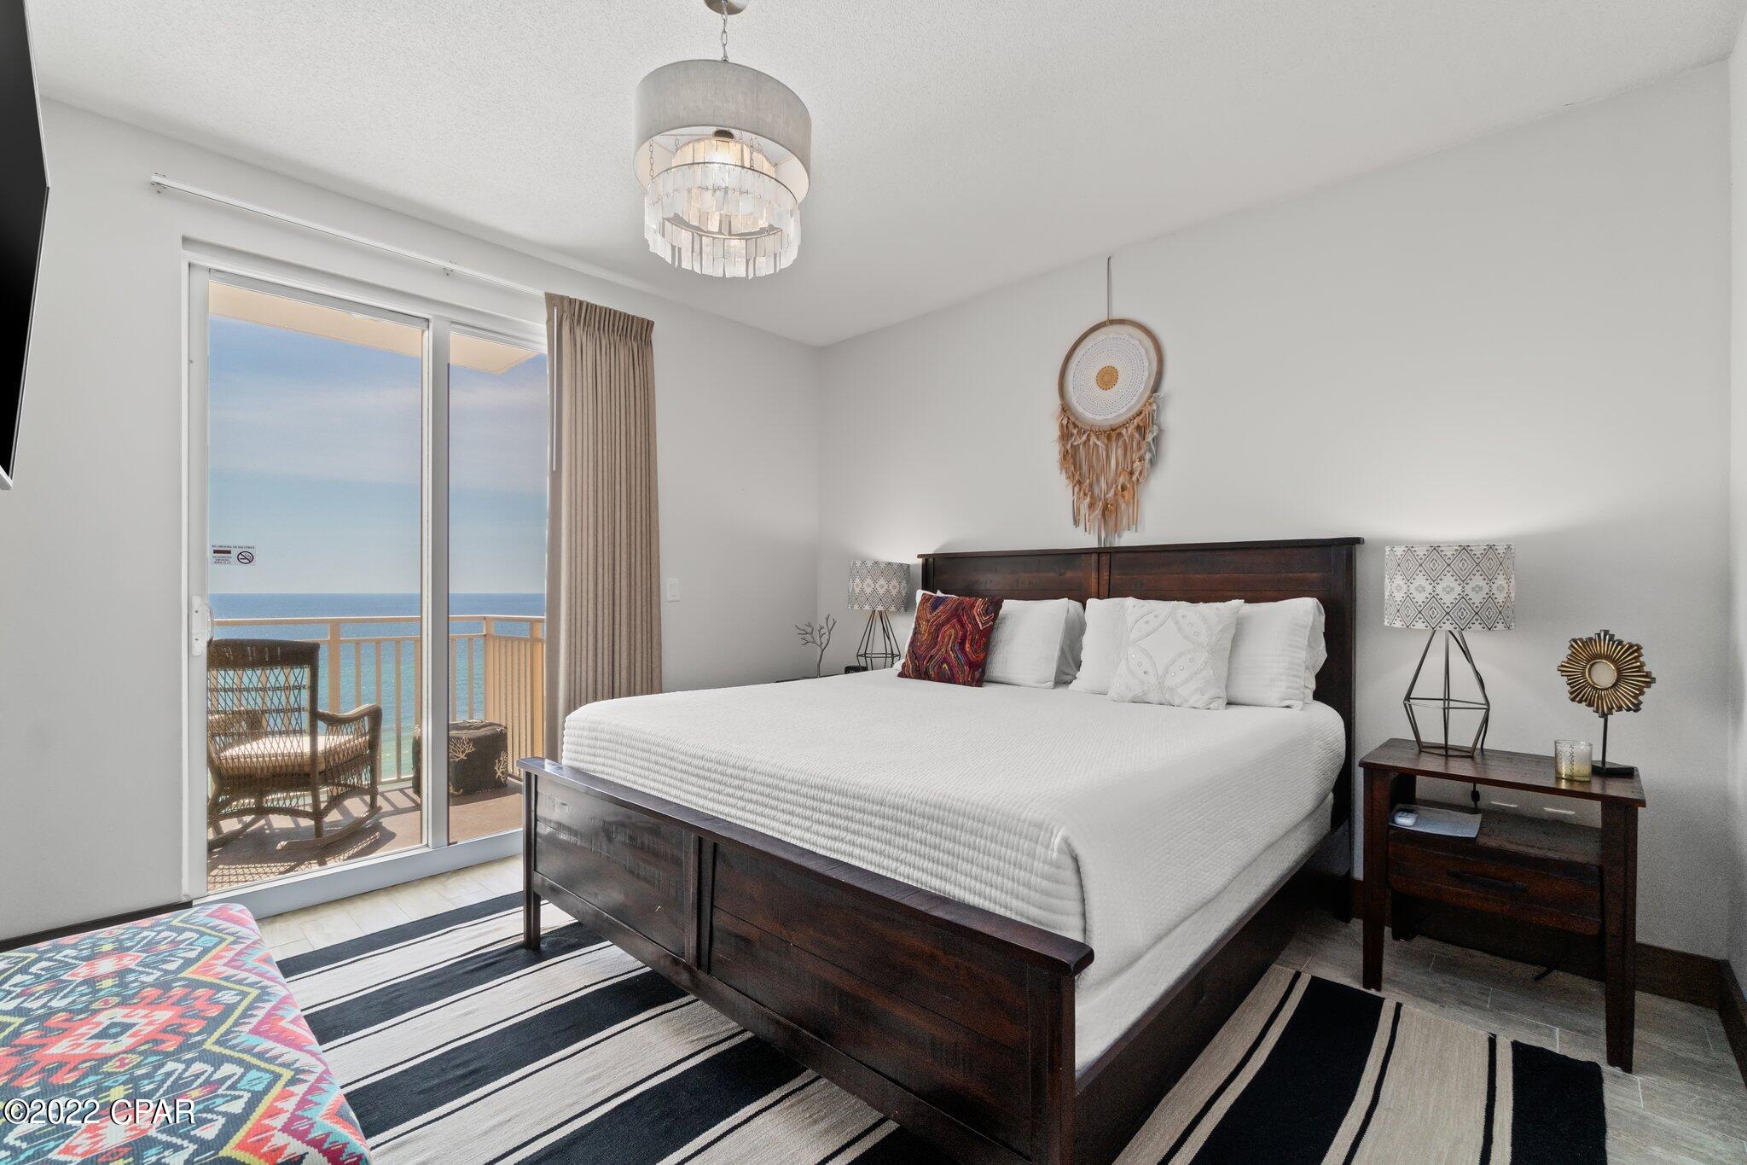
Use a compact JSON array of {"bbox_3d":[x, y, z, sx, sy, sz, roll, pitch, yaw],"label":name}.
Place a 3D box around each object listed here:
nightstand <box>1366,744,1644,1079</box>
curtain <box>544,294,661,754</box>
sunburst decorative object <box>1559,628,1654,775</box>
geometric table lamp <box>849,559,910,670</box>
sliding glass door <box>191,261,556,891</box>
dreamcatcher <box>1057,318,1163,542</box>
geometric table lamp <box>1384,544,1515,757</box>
[{"bbox_3d":[1.878,0.896,2.196,0.600,0.690,0.490,0,0,43],"label":"nightstand"},{"bbox_3d":[-1.287,-0.073,3.544,0.140,2.500,0.600,0,0,43],"label":"curtain"},{"bbox_3d":[2.093,0.345,2.083,0.235,0.405,0.080,0,0,12],"label":"sunburst decorative object"},{"bbox_3d":[0.032,0.209,3.890,0.330,0.675,0.330,0,0,0],"label":"geometric table lamp"},{"bbox_3d":[-1.875,0.006,3.133,0.120,2.280,1.600,0,0,43],"label":"sliding glass door"},{"bbox_3d":[1.066,-0.691,3.326,0.495,1.010,0.060,0,0,43],"label":"dreamcatcher"},{"bbox_3d":[1.857,0.214,2.346,0.330,0.675,0.330,0,0,43],"label":"geometric table lamp"}]

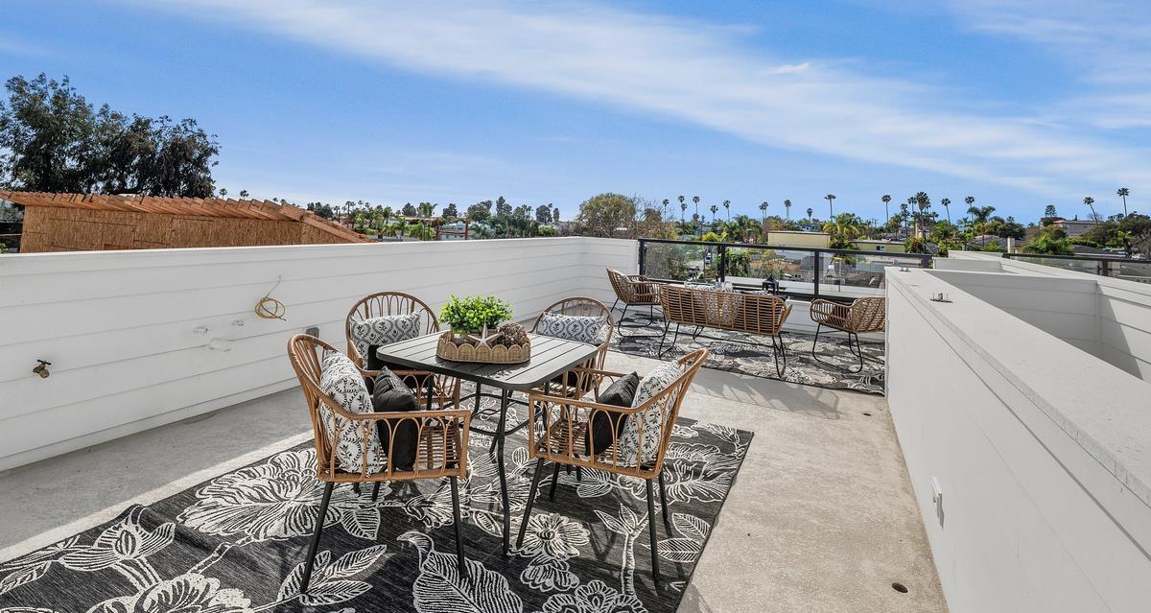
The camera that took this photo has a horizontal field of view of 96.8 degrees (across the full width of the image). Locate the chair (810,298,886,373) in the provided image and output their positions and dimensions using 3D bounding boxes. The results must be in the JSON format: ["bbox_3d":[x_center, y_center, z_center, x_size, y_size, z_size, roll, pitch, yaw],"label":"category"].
[{"bbox_3d":[2.942,0.228,5.311,0.660,0.750,0.660,-3,11,-27],"label":"chair"}]

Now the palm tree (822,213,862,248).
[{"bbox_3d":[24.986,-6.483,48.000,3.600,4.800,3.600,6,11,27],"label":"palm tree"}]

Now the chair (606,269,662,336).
[{"bbox_3d":[0.773,-0.047,6.583,0.660,0.760,0.660,1,9,0],"label":"chair"}]

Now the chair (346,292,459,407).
[{"bbox_3d":[-1.035,0.425,3.143,0.570,0.870,0.640,-6,12,-37],"label":"chair"}]

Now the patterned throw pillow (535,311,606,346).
[{"bbox_3d":[-0.051,0.256,3.308,0.450,0.420,0.140,5,-5,22],"label":"patterned throw pillow"}]

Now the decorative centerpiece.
[{"bbox_3d":[-0.450,0.135,2.578,0.440,0.260,0.340,1,10,-3],"label":"decorative centerpiece"}]

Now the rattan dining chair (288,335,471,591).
[{"bbox_3d":[-0.755,0.593,2.188,0.660,0.870,0.570,0,10,-9],"label":"rattan dining chair"}]

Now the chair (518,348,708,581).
[{"bbox_3d":[0.175,0.610,2.262,0.650,0.860,0.560,5,10,21],"label":"chair"}]

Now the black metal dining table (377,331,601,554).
[{"bbox_3d":[-0.467,0.576,2.834,1.000,0.705,0.920,7,11,29],"label":"black metal dining table"}]

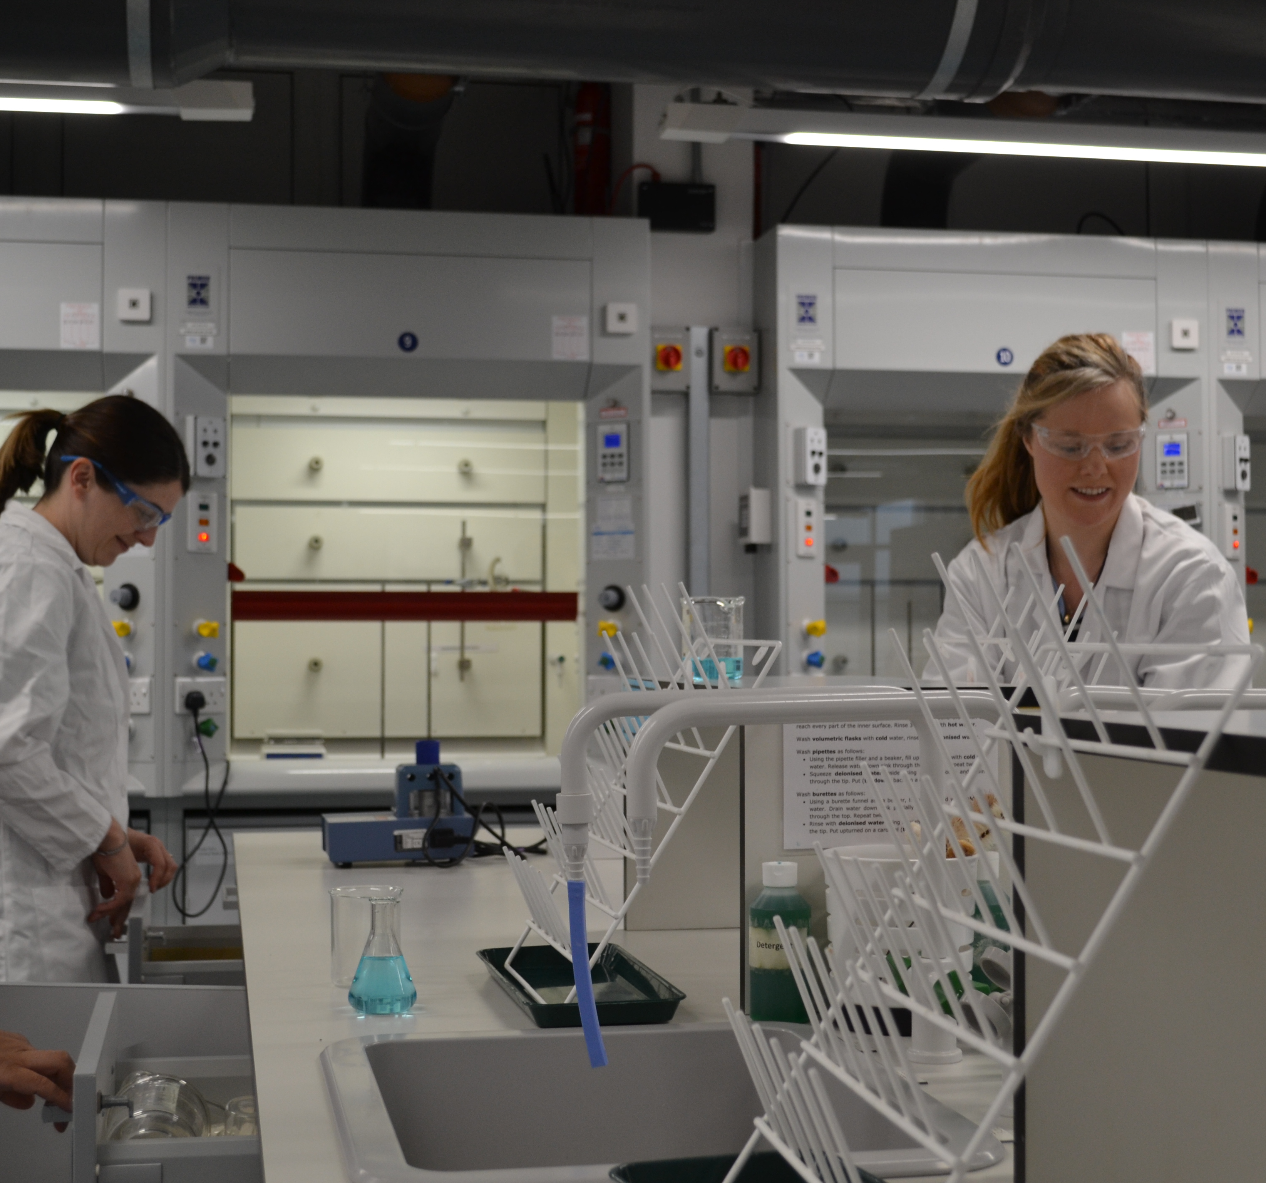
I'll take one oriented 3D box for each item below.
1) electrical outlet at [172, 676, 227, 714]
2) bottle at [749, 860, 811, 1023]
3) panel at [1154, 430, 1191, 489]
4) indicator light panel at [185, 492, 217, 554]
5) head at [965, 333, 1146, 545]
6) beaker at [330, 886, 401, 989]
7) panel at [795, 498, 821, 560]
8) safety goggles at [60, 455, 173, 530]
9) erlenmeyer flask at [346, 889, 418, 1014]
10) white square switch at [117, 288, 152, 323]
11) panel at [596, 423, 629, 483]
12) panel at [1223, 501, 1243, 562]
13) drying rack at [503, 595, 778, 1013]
[{"bbox_3d":[-1.038,0.253,4.998,0.015,0.086,0.146,-1,-2,43],"label":"electrical outlet"},{"bbox_3d":[0.135,0.318,1.881,0.056,0.143,0.049,0,-1,10],"label":"bottle"},{"bbox_3d":[1.457,-0.352,5.593,0.087,0.147,0.030,-1,-1,26],"label":"panel"},{"bbox_3d":[-1.036,-0.167,5.010,0.016,0.146,0.086,-1,-2,43],"label":"indicator light panel"},{"bbox_3d":[0.525,-0.190,2.570,0.200,0.250,0.230,0,13,2],"label":"head"},{"bbox_3d":[-0.275,0.354,2.131,0.071,0.095,0.071,0,-1,-11],"label":"beaker"},{"bbox_3d":[0.461,-0.164,5.393,0.030,0.147,0.087,-1,-1,42],"label":"panel"},{"bbox_3d":[-0.699,-0.138,2.820,0.158,0.048,0.143,34,1,5],"label":"safety goggles"},{"bbox_3d":[-0.234,0.340,1.933,0.064,0.103,0.064,0,-1,-11],"label":"erlenmeyer flask"},{"bbox_3d":[-1.188,-0.685,4.934,0.077,0.077,0.035,0,-1,-11],"label":"white square switch"},{"bbox_3d":[-0.054,-0.353,5.289,0.087,0.147,0.030,-1,-1,26],"label":"panel"},{"bbox_3d":[1.617,-0.160,5.556,0.016,0.146,0.086,-1,-2,43],"label":"panel"},{"bbox_3d":[-0.004,0.194,2.123,0.235,0.395,0.335,0,-1,-11],"label":"drying rack"}]

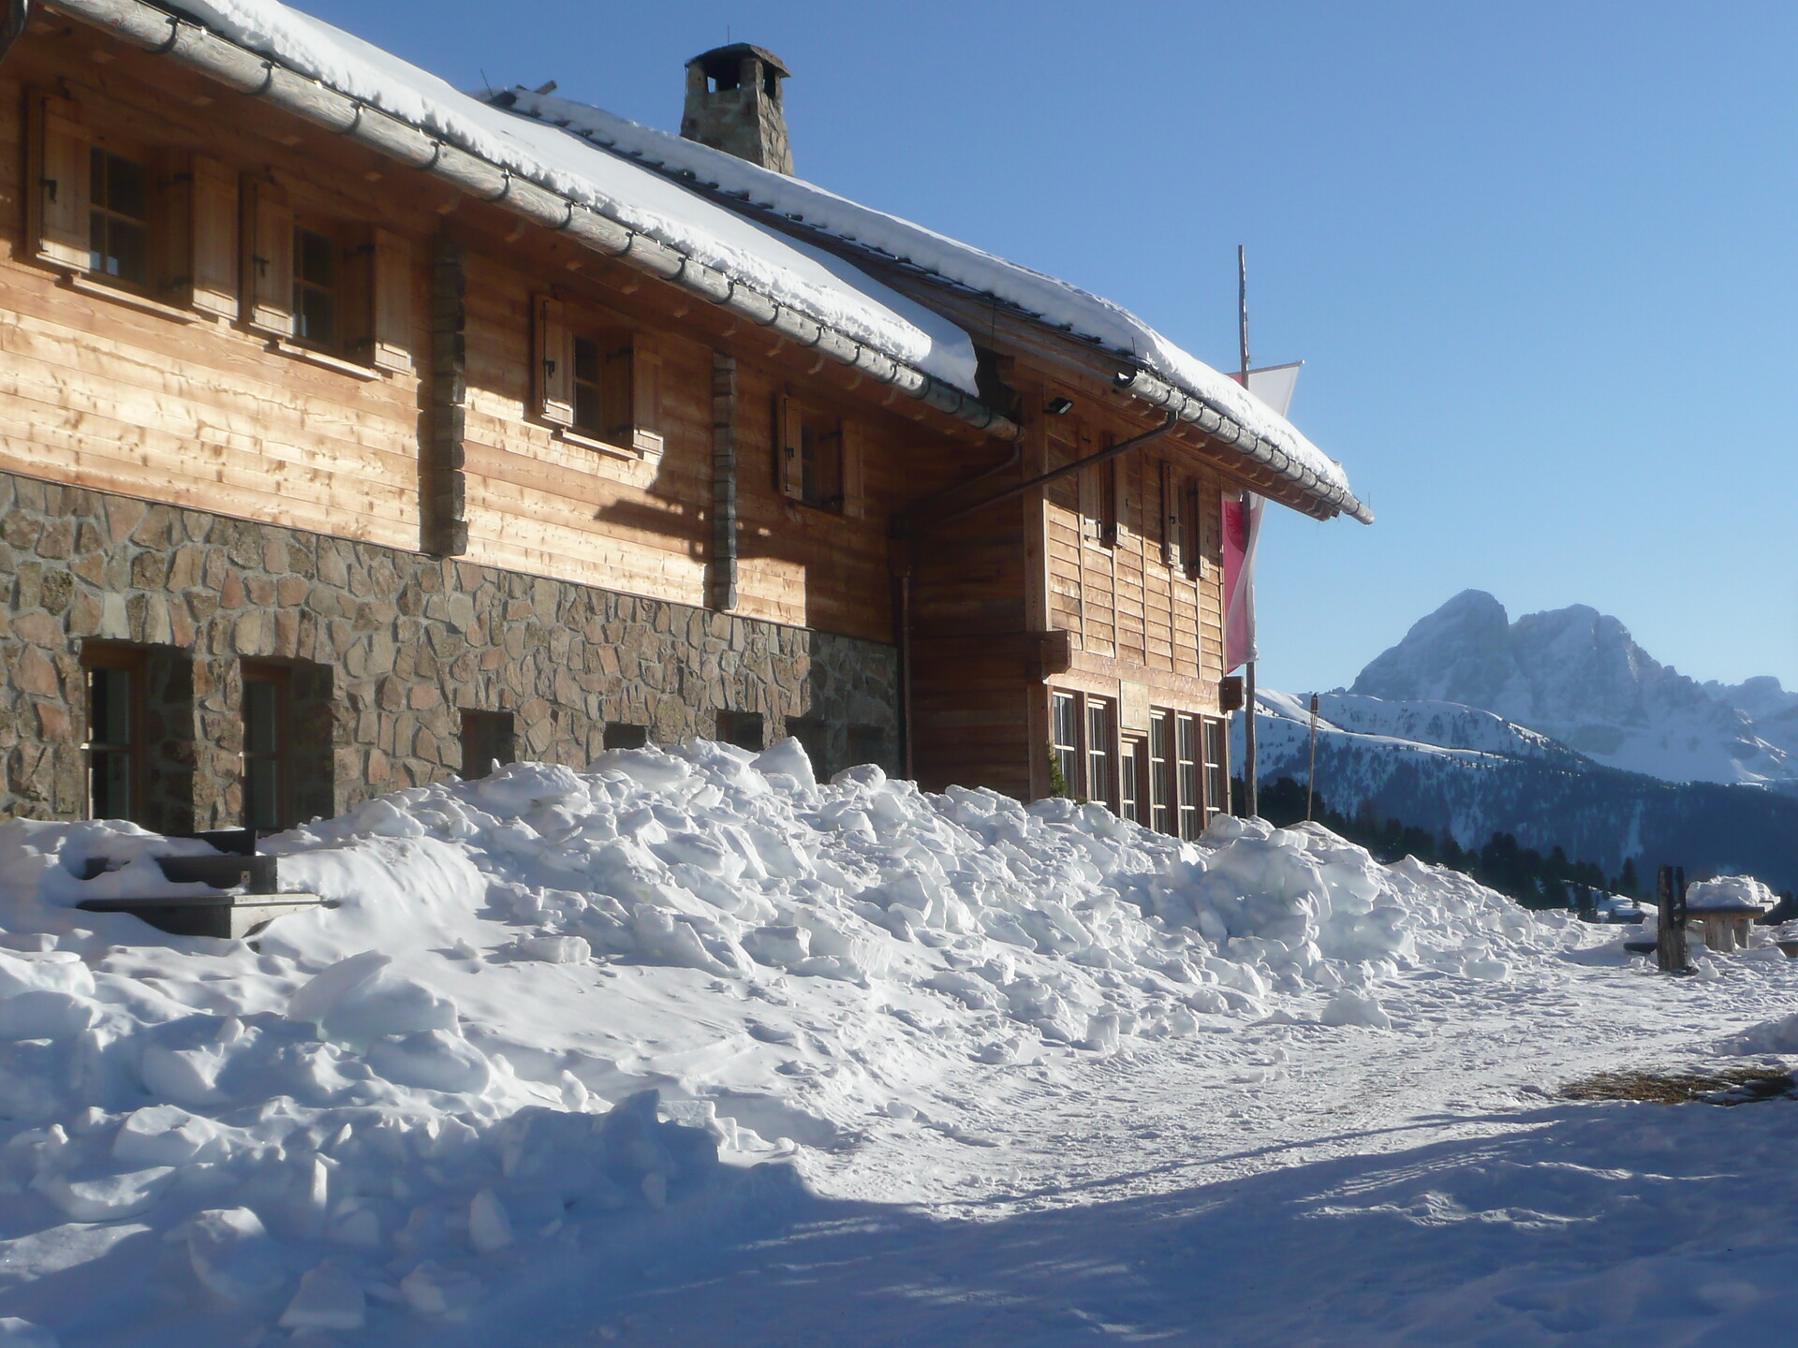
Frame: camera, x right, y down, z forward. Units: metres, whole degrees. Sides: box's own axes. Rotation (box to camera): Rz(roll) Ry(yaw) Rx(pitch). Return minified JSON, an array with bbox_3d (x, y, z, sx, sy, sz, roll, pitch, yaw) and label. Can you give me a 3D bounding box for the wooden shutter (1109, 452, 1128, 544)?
[{"bbox_3d":[2.390,-1.960,31.063,0.075,1.187,0.470,-3,-4,19],"label":"wooden shutter"}]

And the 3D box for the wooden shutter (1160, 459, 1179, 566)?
[{"bbox_3d":[3.183,-1.823,33.303,0.075,1.187,0.470,-3,-4,19],"label":"wooden shutter"}]

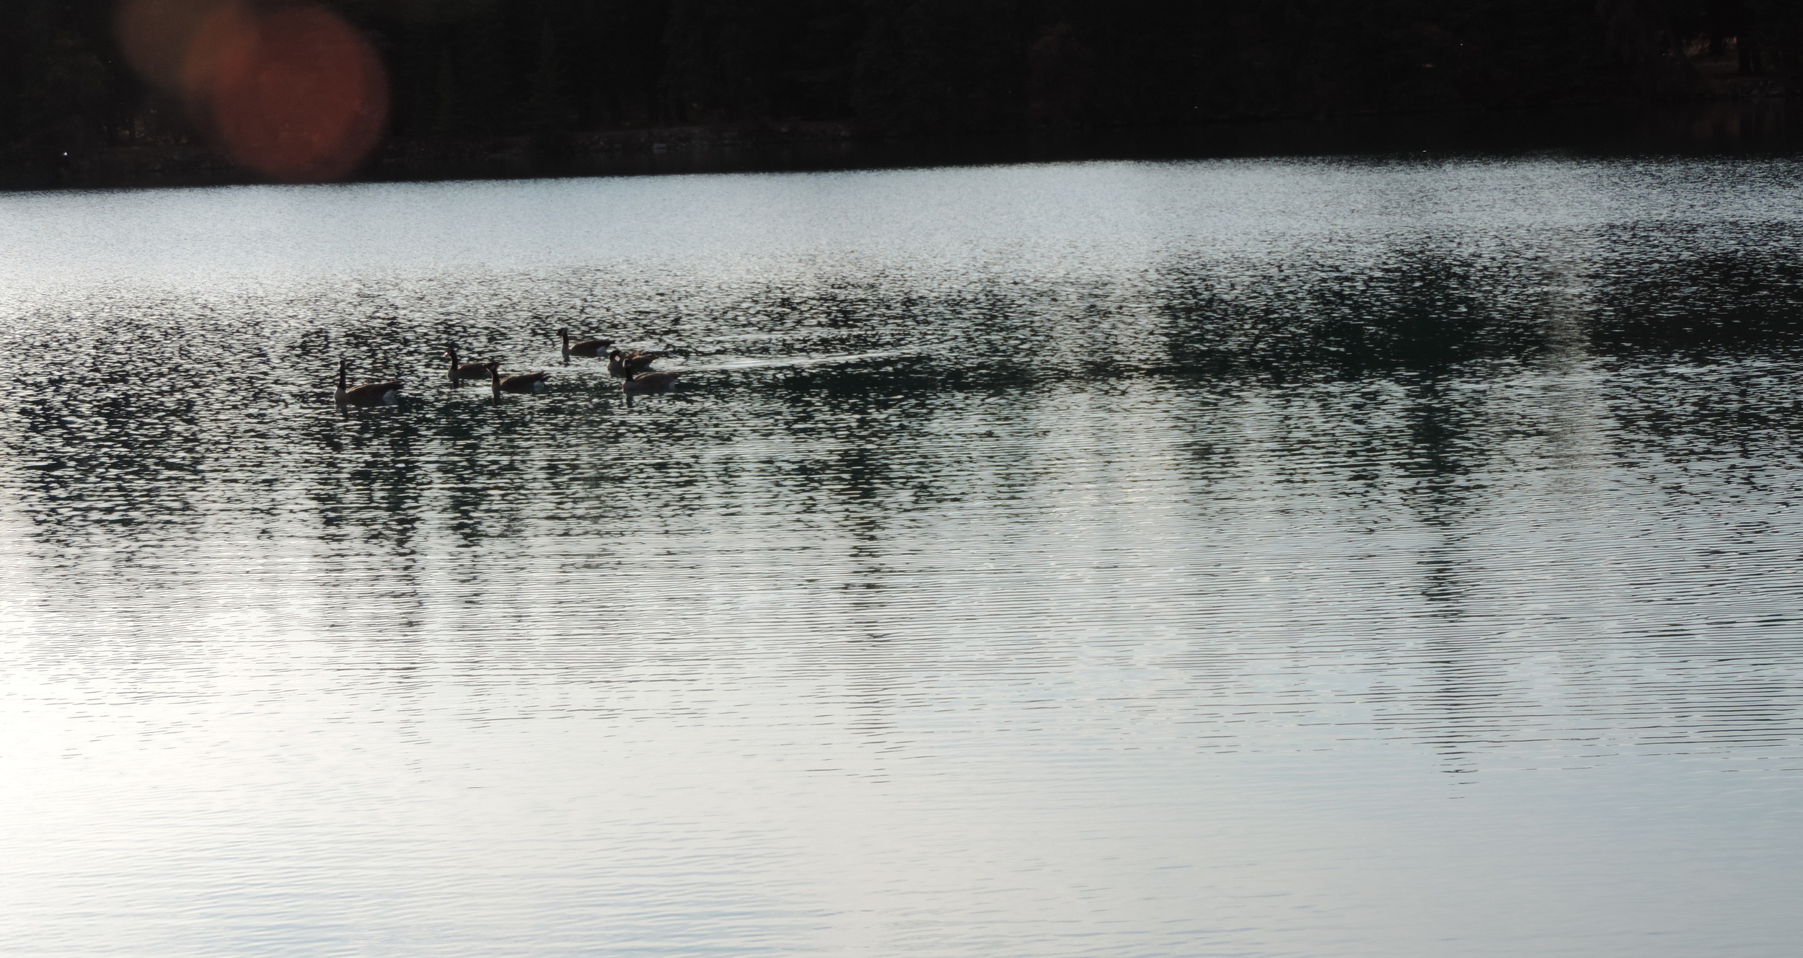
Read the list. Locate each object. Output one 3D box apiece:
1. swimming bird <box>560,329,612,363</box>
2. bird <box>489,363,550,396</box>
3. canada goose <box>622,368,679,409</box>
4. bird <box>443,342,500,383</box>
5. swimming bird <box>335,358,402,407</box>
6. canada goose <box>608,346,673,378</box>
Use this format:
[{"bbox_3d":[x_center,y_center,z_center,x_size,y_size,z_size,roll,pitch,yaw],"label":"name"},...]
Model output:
[{"bbox_3d":[-3.839,-1.664,53.872,0.670,0.400,0.270,-2,5,10],"label":"swimming bird"},{"bbox_3d":[-4.086,-1.071,47.118,0.660,0.380,0.270,-2,5,10],"label":"bird"},{"bbox_3d":[-2.587,-1.056,45.921,0.640,0.410,0.270,-3,5,0],"label":"canada goose"},{"bbox_3d":[-4.831,-1.298,49.849,0.640,0.440,0.270,-2,5,5],"label":"bird"},{"bbox_3d":[-5.567,-0.979,46.258,0.700,0.480,0.270,-2,5,12],"label":"swimming bird"},{"bbox_3d":[-2.949,-1.269,49.060,0.620,0.340,0.270,-5,6,-30],"label":"canada goose"}]

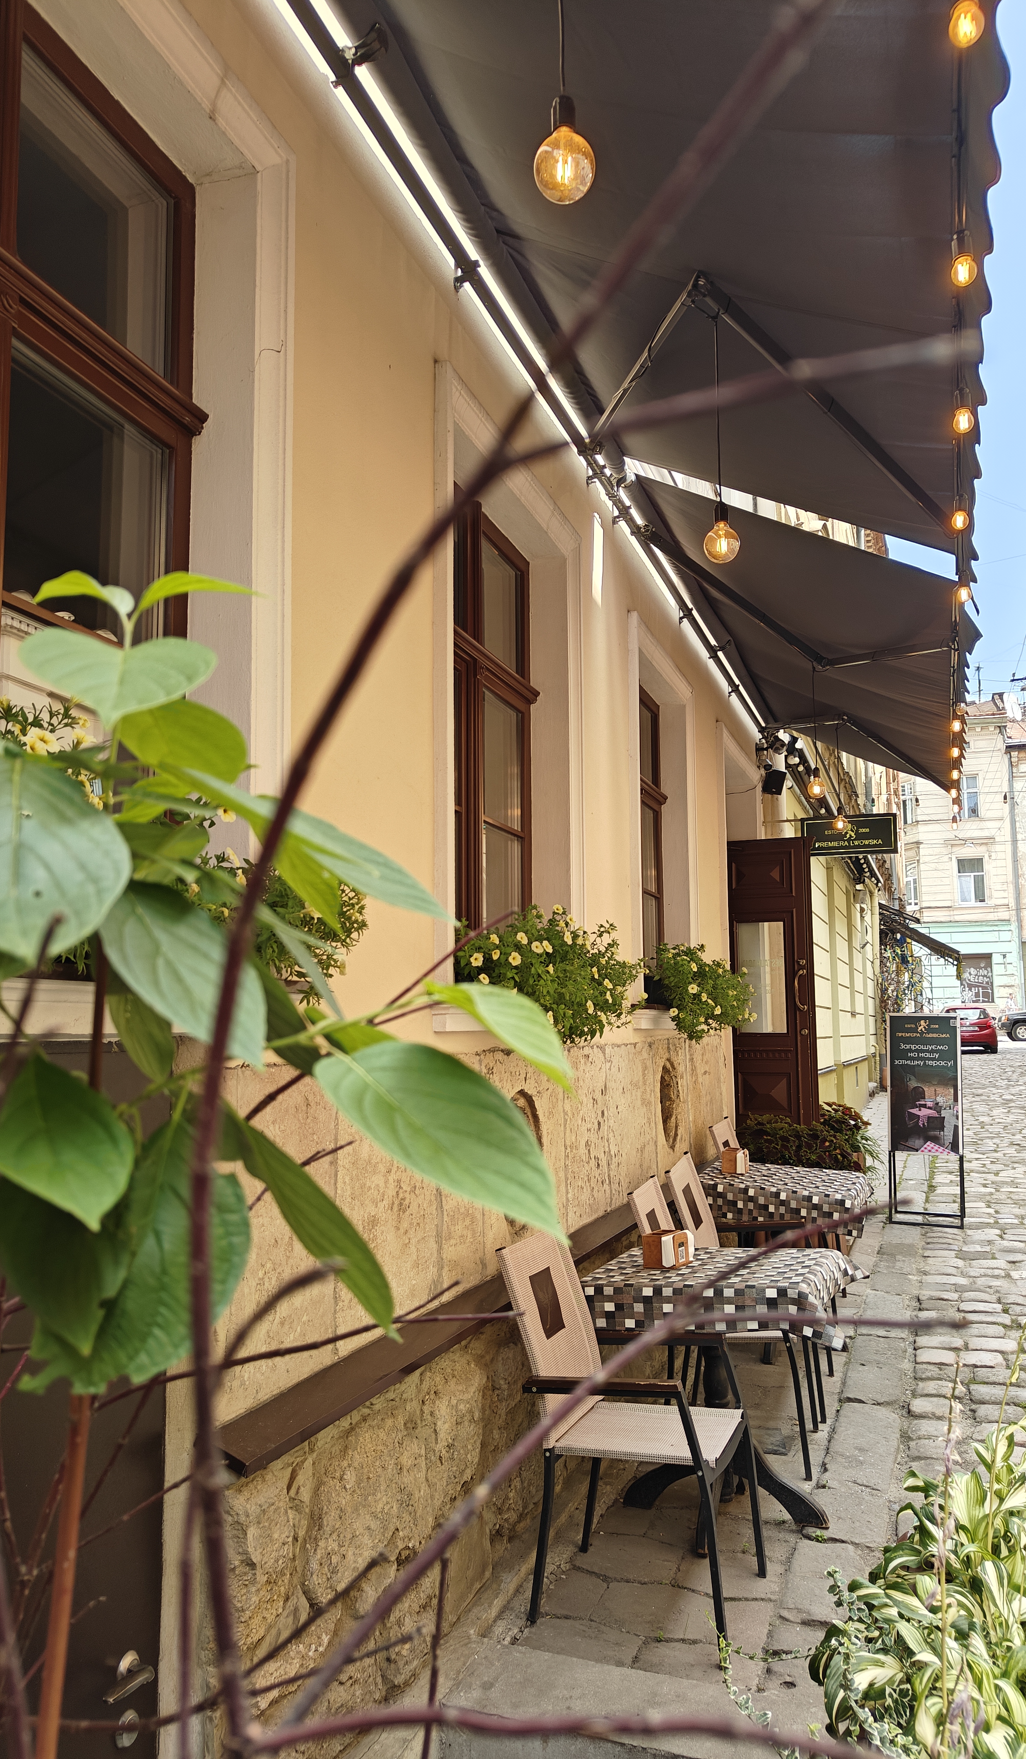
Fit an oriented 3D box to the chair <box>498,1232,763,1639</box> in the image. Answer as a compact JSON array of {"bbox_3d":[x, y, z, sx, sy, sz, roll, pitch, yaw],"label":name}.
[{"bbox_3d":[0.340,1.495,3.397,0.620,0.920,0.500,-3,-7,20],"label":"chair"}]

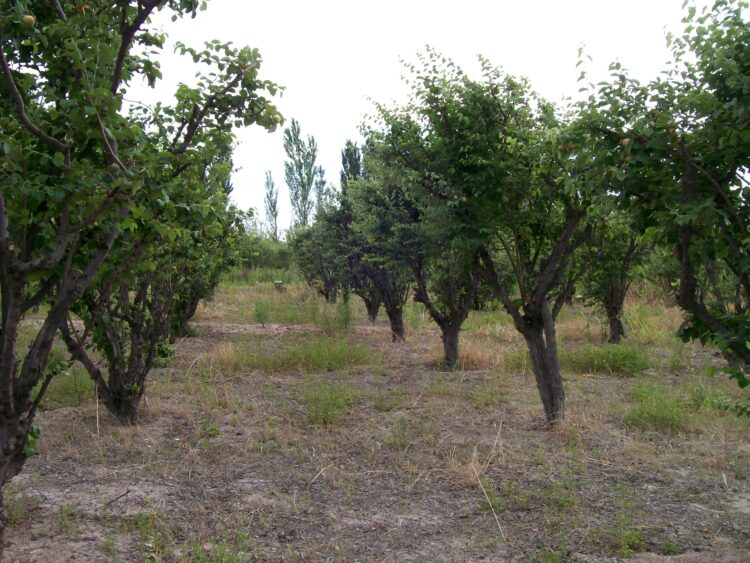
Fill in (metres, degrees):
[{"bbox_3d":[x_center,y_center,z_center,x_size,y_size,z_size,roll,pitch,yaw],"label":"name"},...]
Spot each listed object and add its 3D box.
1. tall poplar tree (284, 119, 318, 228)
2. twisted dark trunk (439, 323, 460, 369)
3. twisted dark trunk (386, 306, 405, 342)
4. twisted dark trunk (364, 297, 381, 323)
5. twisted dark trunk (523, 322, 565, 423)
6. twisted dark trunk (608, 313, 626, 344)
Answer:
[{"bbox_3d":[-5.841,-7.450,62.000,2.702,11.007,2.600,-1,3,-10],"label":"tall poplar tree"},{"bbox_3d":[0.897,0.784,9.265,0.230,0.546,0.230,0,3,0],"label":"twisted dark trunk"},{"bbox_3d":[0.308,0.647,11.740,0.263,0.542,0.250,-1,3,-10],"label":"twisted dark trunk"},{"bbox_3d":[-0.047,0.521,14.518,0.289,0.484,0.270,-1,3,-10],"label":"twisted dark trunk"},{"bbox_3d":[1.451,0.783,6.716,0.351,0.861,0.280,-1,3,-10],"label":"twisted dark trunk"},{"bbox_3d":[3.564,0.691,11.468,0.257,0.470,0.250,-1,3,-10],"label":"twisted dark trunk"}]

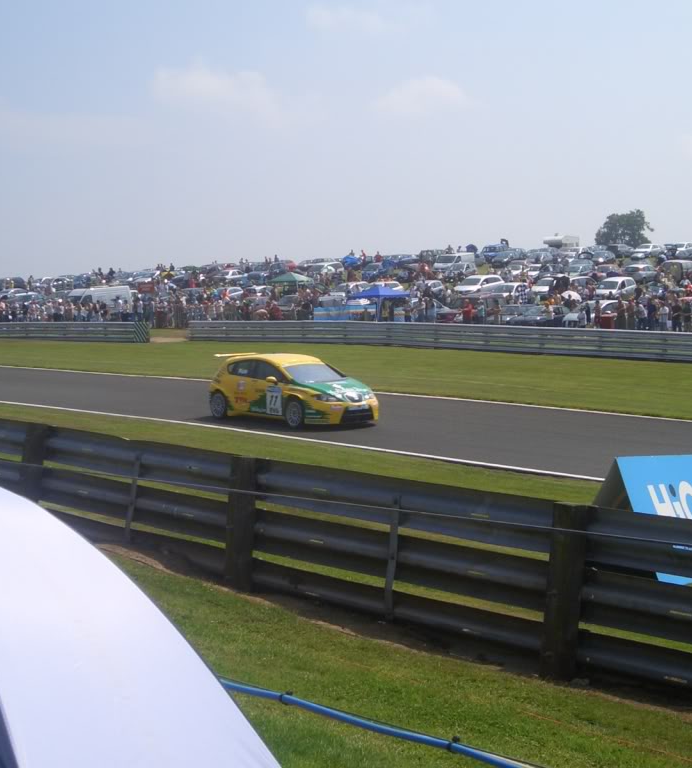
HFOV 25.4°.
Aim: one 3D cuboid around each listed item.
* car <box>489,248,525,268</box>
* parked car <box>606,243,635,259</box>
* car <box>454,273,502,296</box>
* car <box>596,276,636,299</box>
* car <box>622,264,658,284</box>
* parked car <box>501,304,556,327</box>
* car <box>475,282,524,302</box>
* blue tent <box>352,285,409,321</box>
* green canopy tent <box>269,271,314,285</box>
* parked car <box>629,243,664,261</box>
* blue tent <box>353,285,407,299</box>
[{"bbox_3d":[14.385,-10.994,136.000,1.750,1.480,4.300,2,4,28],"label":"car"},{"bbox_3d":[30.651,-14.822,172.000,1.760,1.520,4.350,2,5,32],"label":"parked car"},{"bbox_3d":[8.730,-6.258,100.500,1.800,1.530,4.400,3,8,26],"label":"car"},{"bbox_3d":[18.940,-6.672,108.000,1.700,1.500,4.050,4,8,29],"label":"car"},{"bbox_3d":[25.117,-9.382,131.000,1.700,1.450,4.150,4,8,32],"label":"car"},{"bbox_3d":[9.024,-3.085,73.000,1.750,1.420,4.300,2,4,31],"label":"parked car"},{"bbox_3d":[9.639,-5.225,91.000,1.750,1.470,4.250,2,4,28],"label":"car"},{"bbox_3d":[2.115,-4.976,98.063,2.800,2.500,2.800,-3,4,-44],"label":"blue tent"},{"bbox_3d":[-4.694,-8.324,132.000,3.000,2.600,3.000,2,4,30],"label":"green canopy tent"},{"bbox_3d":[29.192,-12.751,148.000,1.740,1.450,4.350,4,8,28],"label":"parked car"},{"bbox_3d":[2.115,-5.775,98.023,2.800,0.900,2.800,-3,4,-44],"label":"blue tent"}]

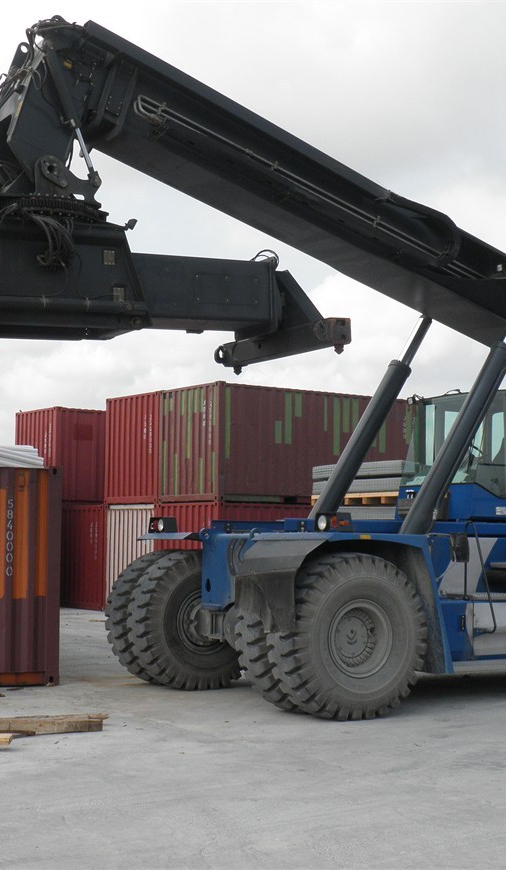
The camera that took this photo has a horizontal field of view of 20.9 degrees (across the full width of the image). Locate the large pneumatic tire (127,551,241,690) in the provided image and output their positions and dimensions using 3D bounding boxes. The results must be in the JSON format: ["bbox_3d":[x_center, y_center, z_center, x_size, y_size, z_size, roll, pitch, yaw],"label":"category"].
[{"bbox_3d":[-0.654,2.170,16.164,1.634,1.594,0.512,3,-5,-31],"label":"large pneumatic tire"}]

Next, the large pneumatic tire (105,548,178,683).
[{"bbox_3d":[-0.989,2.210,16.709,1.634,1.594,0.512,3,-5,-31],"label":"large pneumatic tire"}]

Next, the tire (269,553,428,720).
[{"bbox_3d":[0.942,1.981,13.566,1.634,1.594,0.512,3,-5,-31],"label":"tire"}]

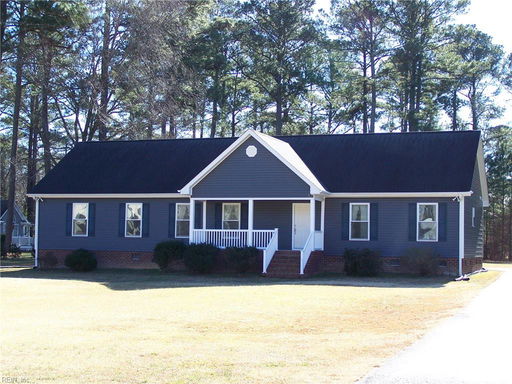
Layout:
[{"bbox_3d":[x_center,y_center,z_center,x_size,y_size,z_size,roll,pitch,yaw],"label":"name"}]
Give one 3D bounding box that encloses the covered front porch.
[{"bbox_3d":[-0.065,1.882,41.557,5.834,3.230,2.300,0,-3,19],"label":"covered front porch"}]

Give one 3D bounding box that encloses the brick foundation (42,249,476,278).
[{"bbox_3d":[0.301,3.415,46.870,20.583,0.820,8.149,0,-3,19],"label":"brick foundation"}]

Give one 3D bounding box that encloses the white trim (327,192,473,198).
[{"bbox_3d":[6.034,0.130,40.369,6.230,0.220,0.150,0,-3,19],"label":"white trim"}]

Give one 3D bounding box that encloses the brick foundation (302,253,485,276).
[{"bbox_3d":[6.866,3.378,44.616,6.700,0.800,8.149,0,-3,19],"label":"brick foundation"}]

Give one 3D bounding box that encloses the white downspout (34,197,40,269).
[{"bbox_3d":[-10.750,2.011,46.397,0.120,3.330,0.120,0,-3,19],"label":"white downspout"}]

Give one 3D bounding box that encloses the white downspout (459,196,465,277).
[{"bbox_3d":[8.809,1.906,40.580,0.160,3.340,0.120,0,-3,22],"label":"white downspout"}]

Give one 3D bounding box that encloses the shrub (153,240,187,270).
[{"bbox_3d":[-3.872,2.950,43.064,1.560,1.350,1.400,0,-3,19],"label":"shrub"}]

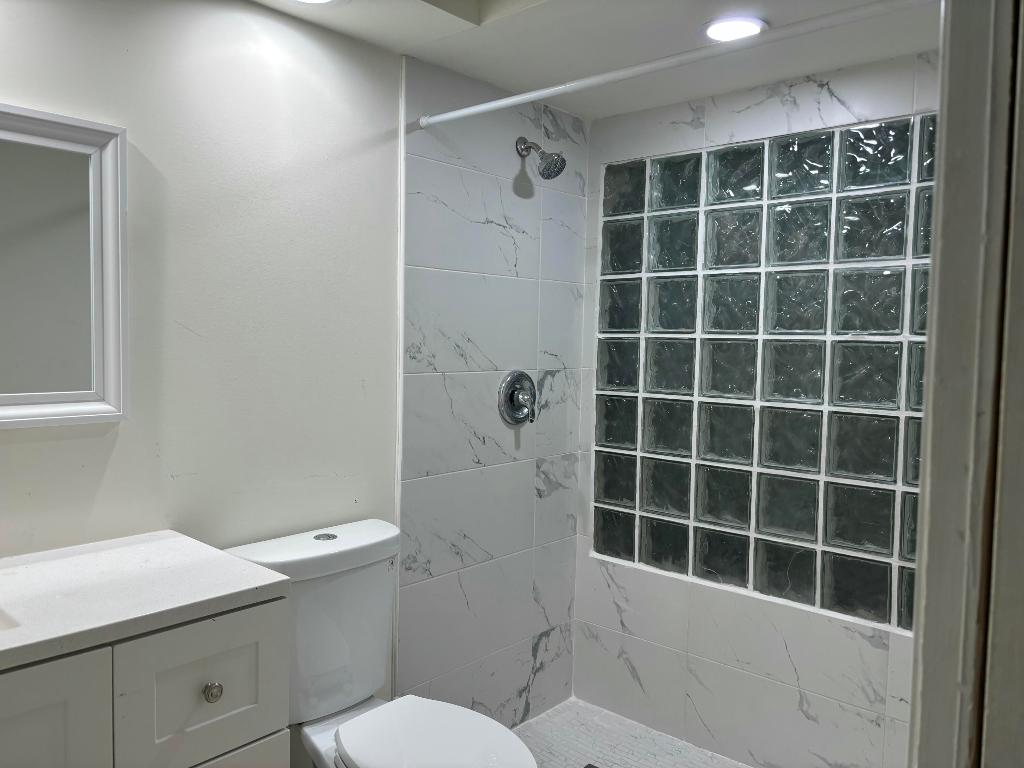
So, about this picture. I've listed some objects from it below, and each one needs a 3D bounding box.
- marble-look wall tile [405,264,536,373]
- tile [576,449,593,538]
[{"bbox_3d":[-0.112,-0.189,2.372,0.010,0.304,0.593,4,4,42],"label":"marble-look wall tile"},{"bbox_3d":[0.274,0.401,2.800,0.067,0.311,0.012,4,4,41],"label":"tile"}]

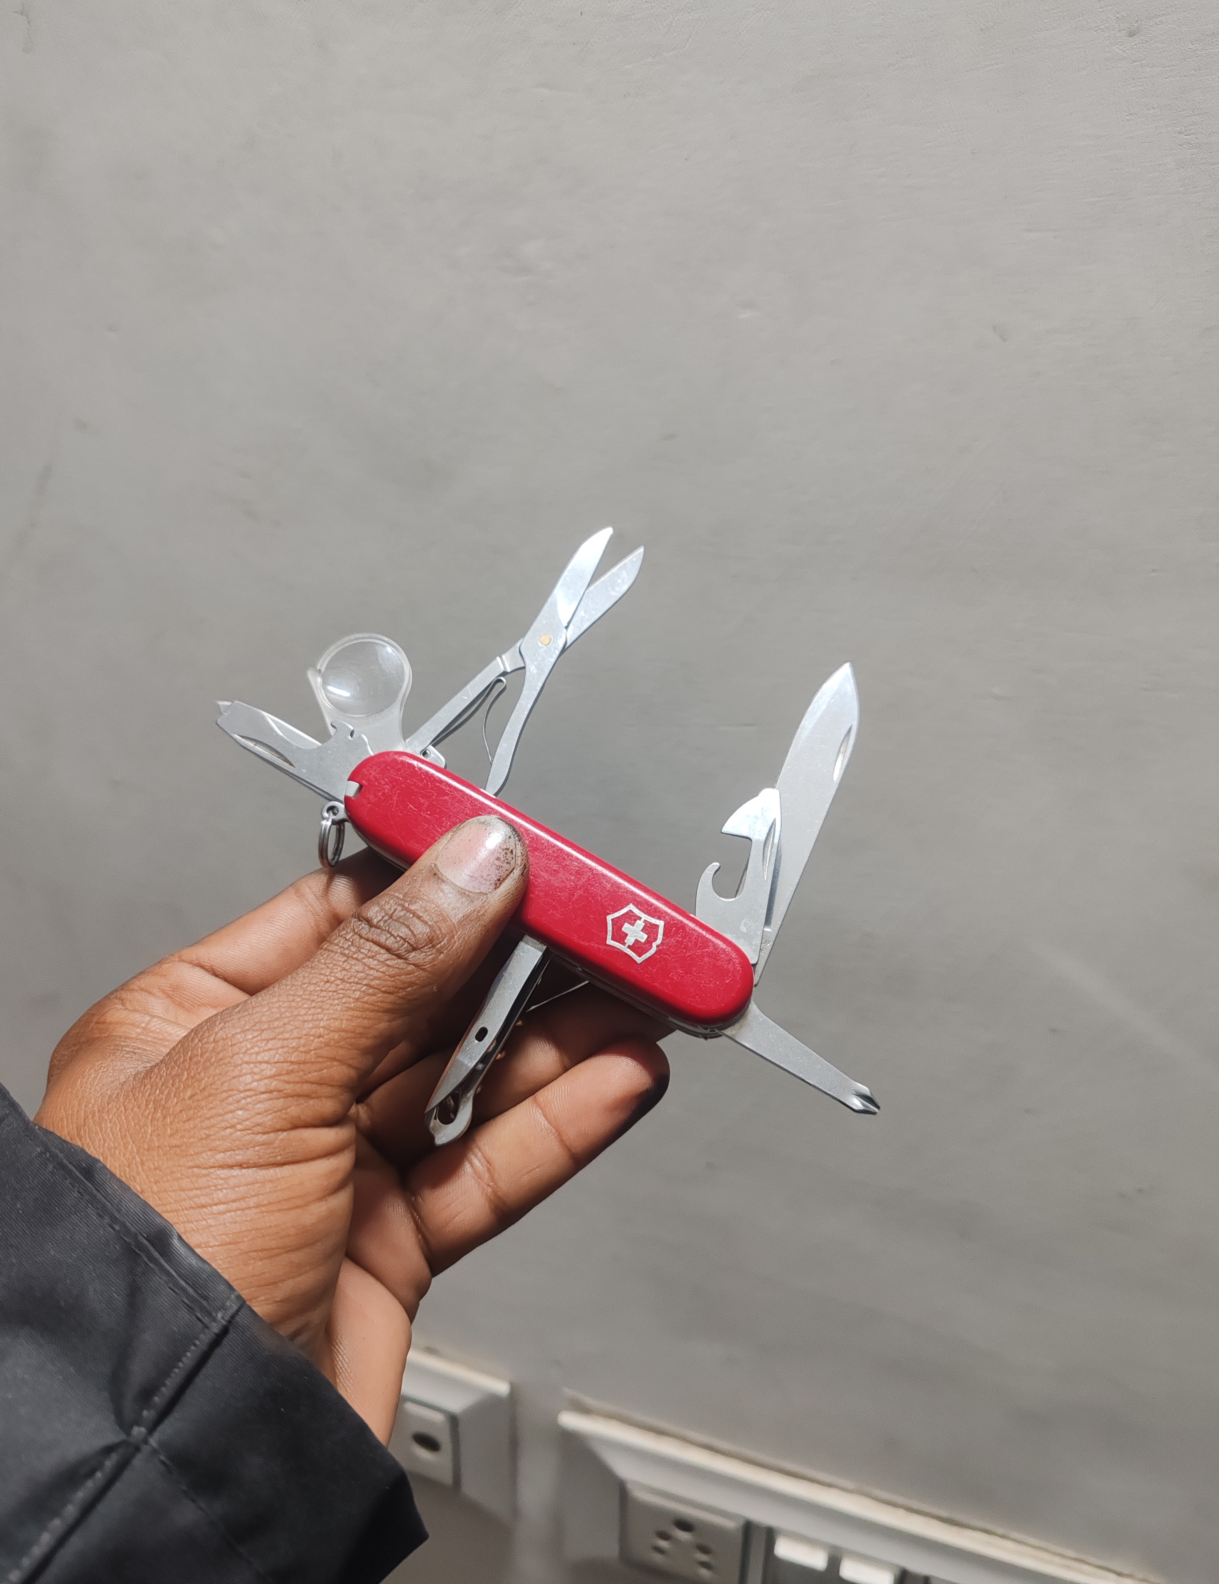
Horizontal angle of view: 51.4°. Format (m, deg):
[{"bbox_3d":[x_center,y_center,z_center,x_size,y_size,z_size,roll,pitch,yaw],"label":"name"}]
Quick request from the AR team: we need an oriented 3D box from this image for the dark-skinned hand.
[{"bbox_3d":[-0.049,0.064,0.264,0.125,0.108,0.085,-45,2,-14],"label":"dark-skinned hand"}]

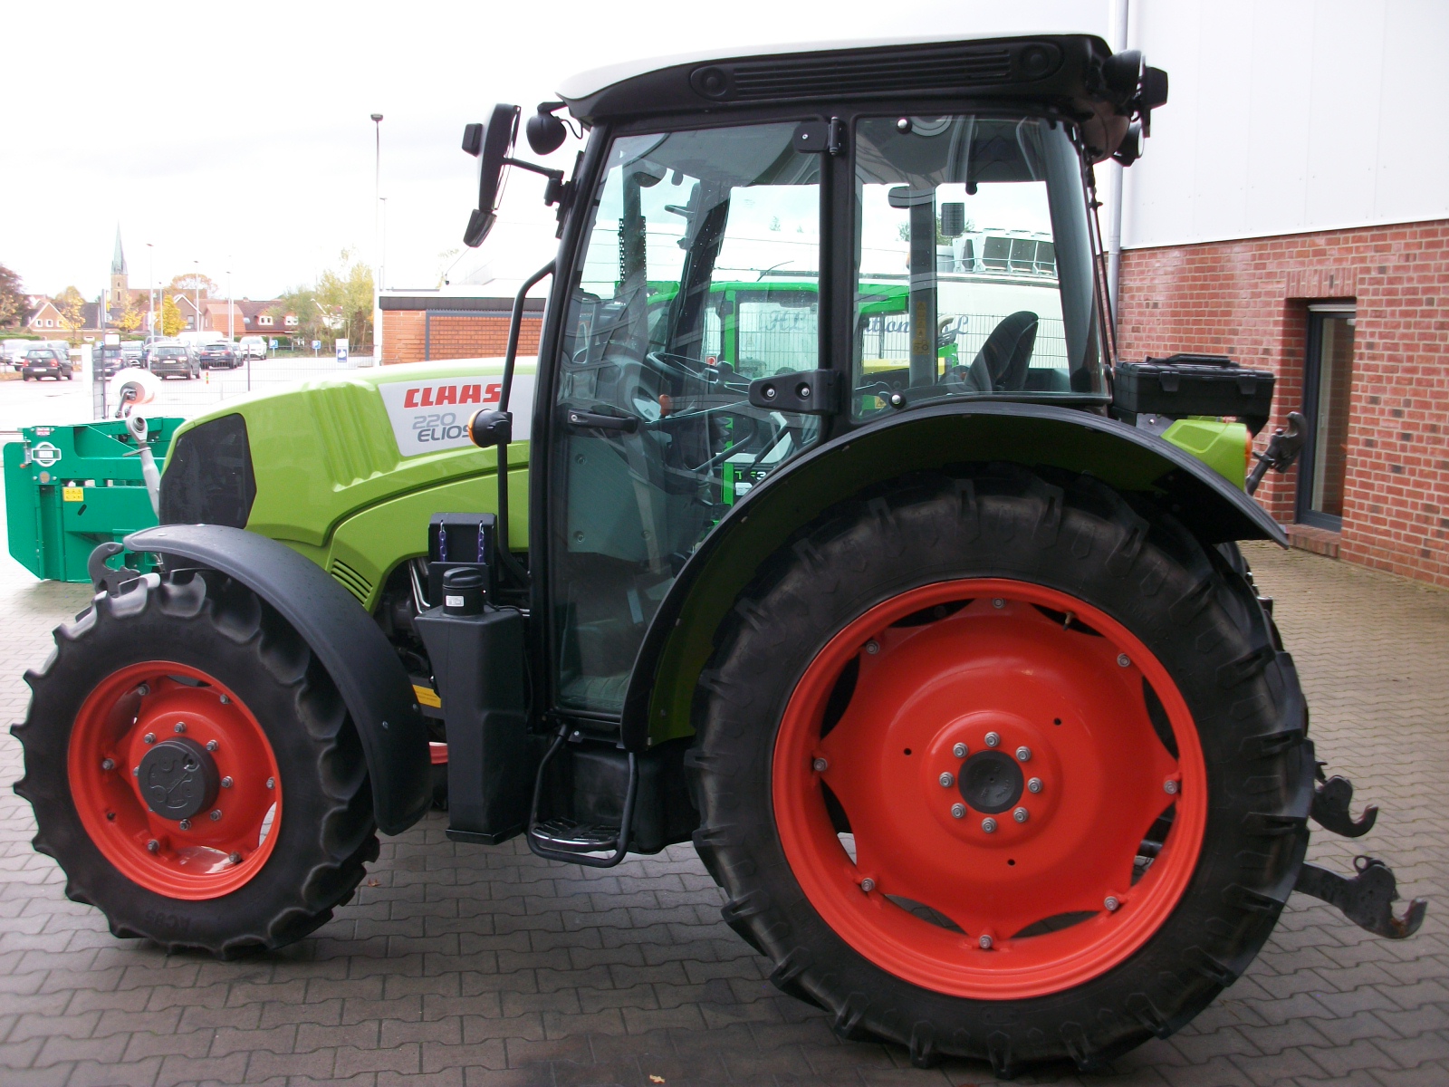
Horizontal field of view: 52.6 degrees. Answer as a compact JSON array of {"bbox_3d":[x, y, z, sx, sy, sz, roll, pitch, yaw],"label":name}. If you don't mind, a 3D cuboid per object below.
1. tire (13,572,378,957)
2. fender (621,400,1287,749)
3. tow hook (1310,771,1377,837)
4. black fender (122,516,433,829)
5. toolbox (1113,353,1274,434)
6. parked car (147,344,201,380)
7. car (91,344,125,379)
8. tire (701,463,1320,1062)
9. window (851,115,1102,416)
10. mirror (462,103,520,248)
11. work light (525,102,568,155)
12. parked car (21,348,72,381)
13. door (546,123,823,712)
[{"bbox_3d":[-1.438,0.611,3.964,1.060,1.040,0.280,3,8,14],"label":"tire"},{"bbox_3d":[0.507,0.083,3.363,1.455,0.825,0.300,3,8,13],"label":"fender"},{"bbox_3d":[1.782,0.751,4.219,0.190,0.180,0.075,3,8,13],"label":"tow hook"},{"bbox_3d":[-1.162,0.329,3.857,0.760,0.750,0.280,3,8,13],"label":"black fender"},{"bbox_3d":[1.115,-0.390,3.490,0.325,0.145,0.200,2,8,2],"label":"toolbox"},{"bbox_3d":[-23.251,-7.723,62.000,1.760,1.560,4.200,-1,8,-15],"label":"parked car"},{"bbox_3d":[-28.700,-8.380,68.000,1.750,1.470,4.200,-2,9,-20],"label":"car"},{"bbox_3d":[0.615,0.529,3.372,1.430,1.410,0.310,3,8,15],"label":"tire"},{"bbox_3d":[0.577,-0.636,3.372,0.600,0.690,0.050,3,8,15],"label":"window"},{"bbox_3d":[-0.540,-0.849,3.387,0.110,0.325,0.180,7,7,-7],"label":"mirror"},{"bbox_3d":[-0.440,-1.028,3.630,0.100,0.125,0.105,3,8,13],"label":"work light"},{"bbox_3d":[-31.100,-8.200,67.500,1.670,1.460,3.900,-1,8,-13],"label":"parked car"},{"bbox_3d":[-0.112,-0.259,3.596,0.710,1.490,0.100,3,8,15],"label":"door"}]

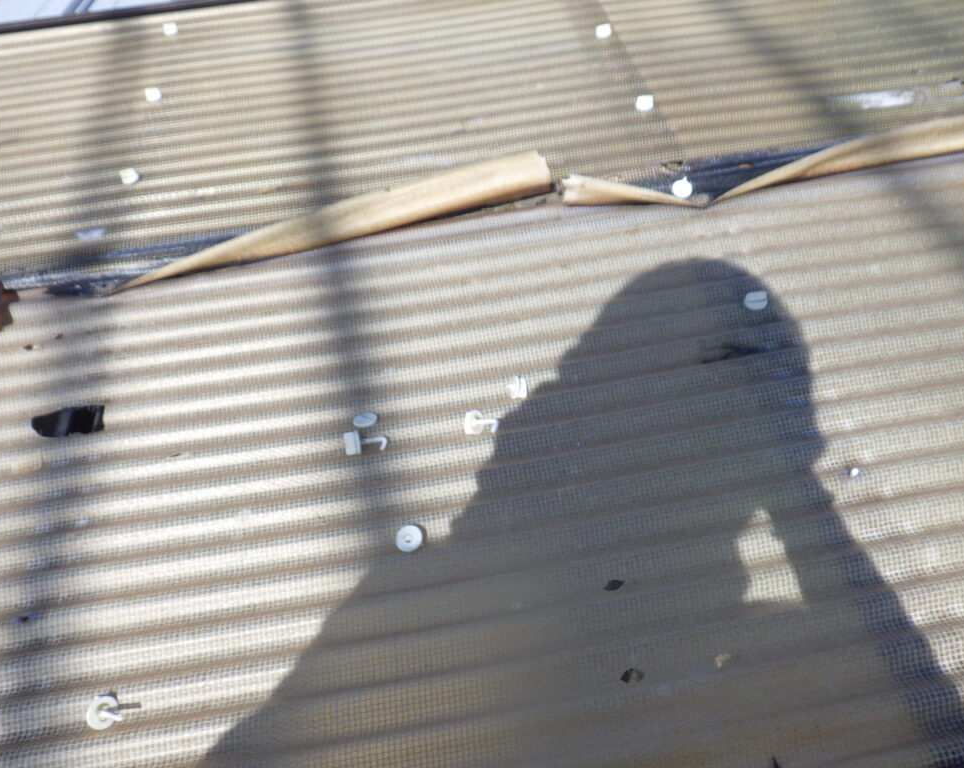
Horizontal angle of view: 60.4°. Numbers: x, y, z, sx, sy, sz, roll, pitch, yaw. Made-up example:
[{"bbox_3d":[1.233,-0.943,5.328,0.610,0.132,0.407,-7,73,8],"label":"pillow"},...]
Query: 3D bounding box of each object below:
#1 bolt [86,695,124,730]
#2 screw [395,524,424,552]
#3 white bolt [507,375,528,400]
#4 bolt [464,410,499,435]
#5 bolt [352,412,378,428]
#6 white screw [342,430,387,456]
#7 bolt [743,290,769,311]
[{"bbox_3d":[-0.237,0.208,0.521,0.032,0.020,0.020,-18,55,46],"label":"bolt"},{"bbox_3d":[-0.052,0.112,0.599,0.020,0.010,0.020,1,73,-3],"label":"screw"},{"bbox_3d":[0.029,0.003,0.687,0.015,0.019,0.019,-9,49,-20],"label":"white bolt"},{"bbox_3d":[0.000,0.031,0.663,0.030,0.018,0.018,-11,51,27],"label":"bolt"},{"bbox_3d":[-0.096,0.030,0.683,0.019,0.005,0.019,-9,30,-3],"label":"bolt"},{"bbox_3d":[-0.093,0.047,0.661,0.035,0.018,0.018,-6,47,-8],"label":"white screw"},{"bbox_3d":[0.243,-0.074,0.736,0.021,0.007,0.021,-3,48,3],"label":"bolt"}]

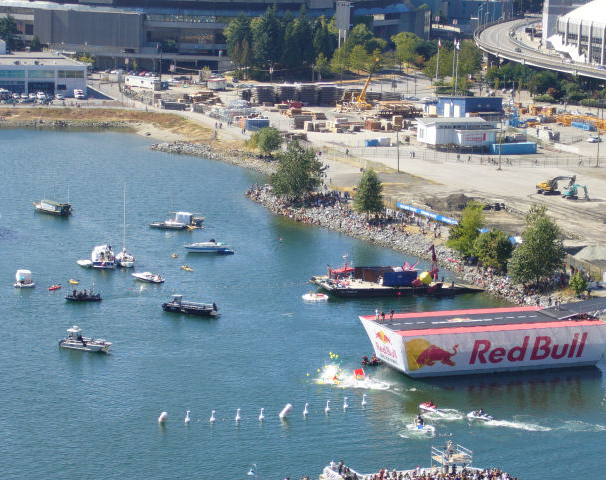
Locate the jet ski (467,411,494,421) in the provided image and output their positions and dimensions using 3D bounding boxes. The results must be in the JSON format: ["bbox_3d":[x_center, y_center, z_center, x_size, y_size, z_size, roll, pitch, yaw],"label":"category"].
[{"bbox_3d":[24.500,24.020,266.990,3.300,1.100,1.200,6,11,26],"label":"jet ski"}]

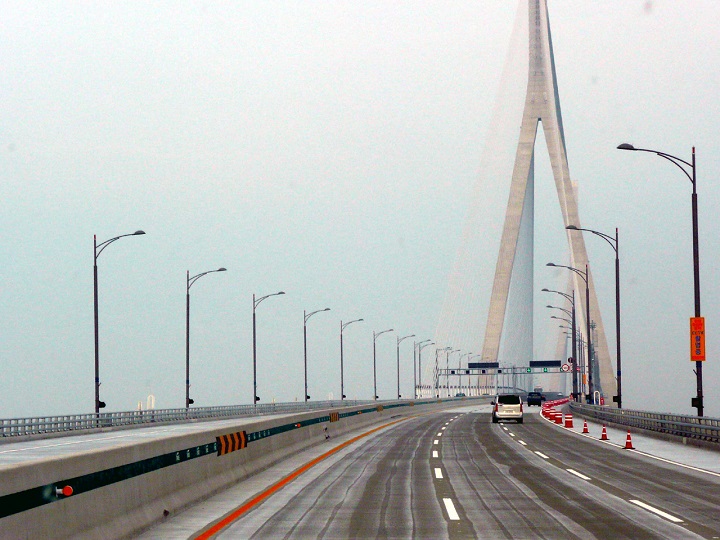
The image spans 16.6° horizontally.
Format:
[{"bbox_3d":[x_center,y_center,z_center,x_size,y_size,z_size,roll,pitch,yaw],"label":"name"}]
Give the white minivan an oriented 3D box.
[{"bbox_3d":[10.204,9.629,170.449,1.890,1.820,4.900,0,-3,2],"label":"white minivan"}]

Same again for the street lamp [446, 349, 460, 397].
[{"bbox_3d":[22.206,24.970,582.837,3.250,11.800,0.400,-1,-3,5],"label":"street lamp"}]

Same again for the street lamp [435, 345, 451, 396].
[{"bbox_3d":[18.439,22.957,541.237,3.200,12.100,0.400,-1,-4,6],"label":"street lamp"}]

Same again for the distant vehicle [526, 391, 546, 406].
[{"bbox_3d":[24.937,18.464,352.287,1.860,1.790,4.600,-1,-3,5],"label":"distant vehicle"}]

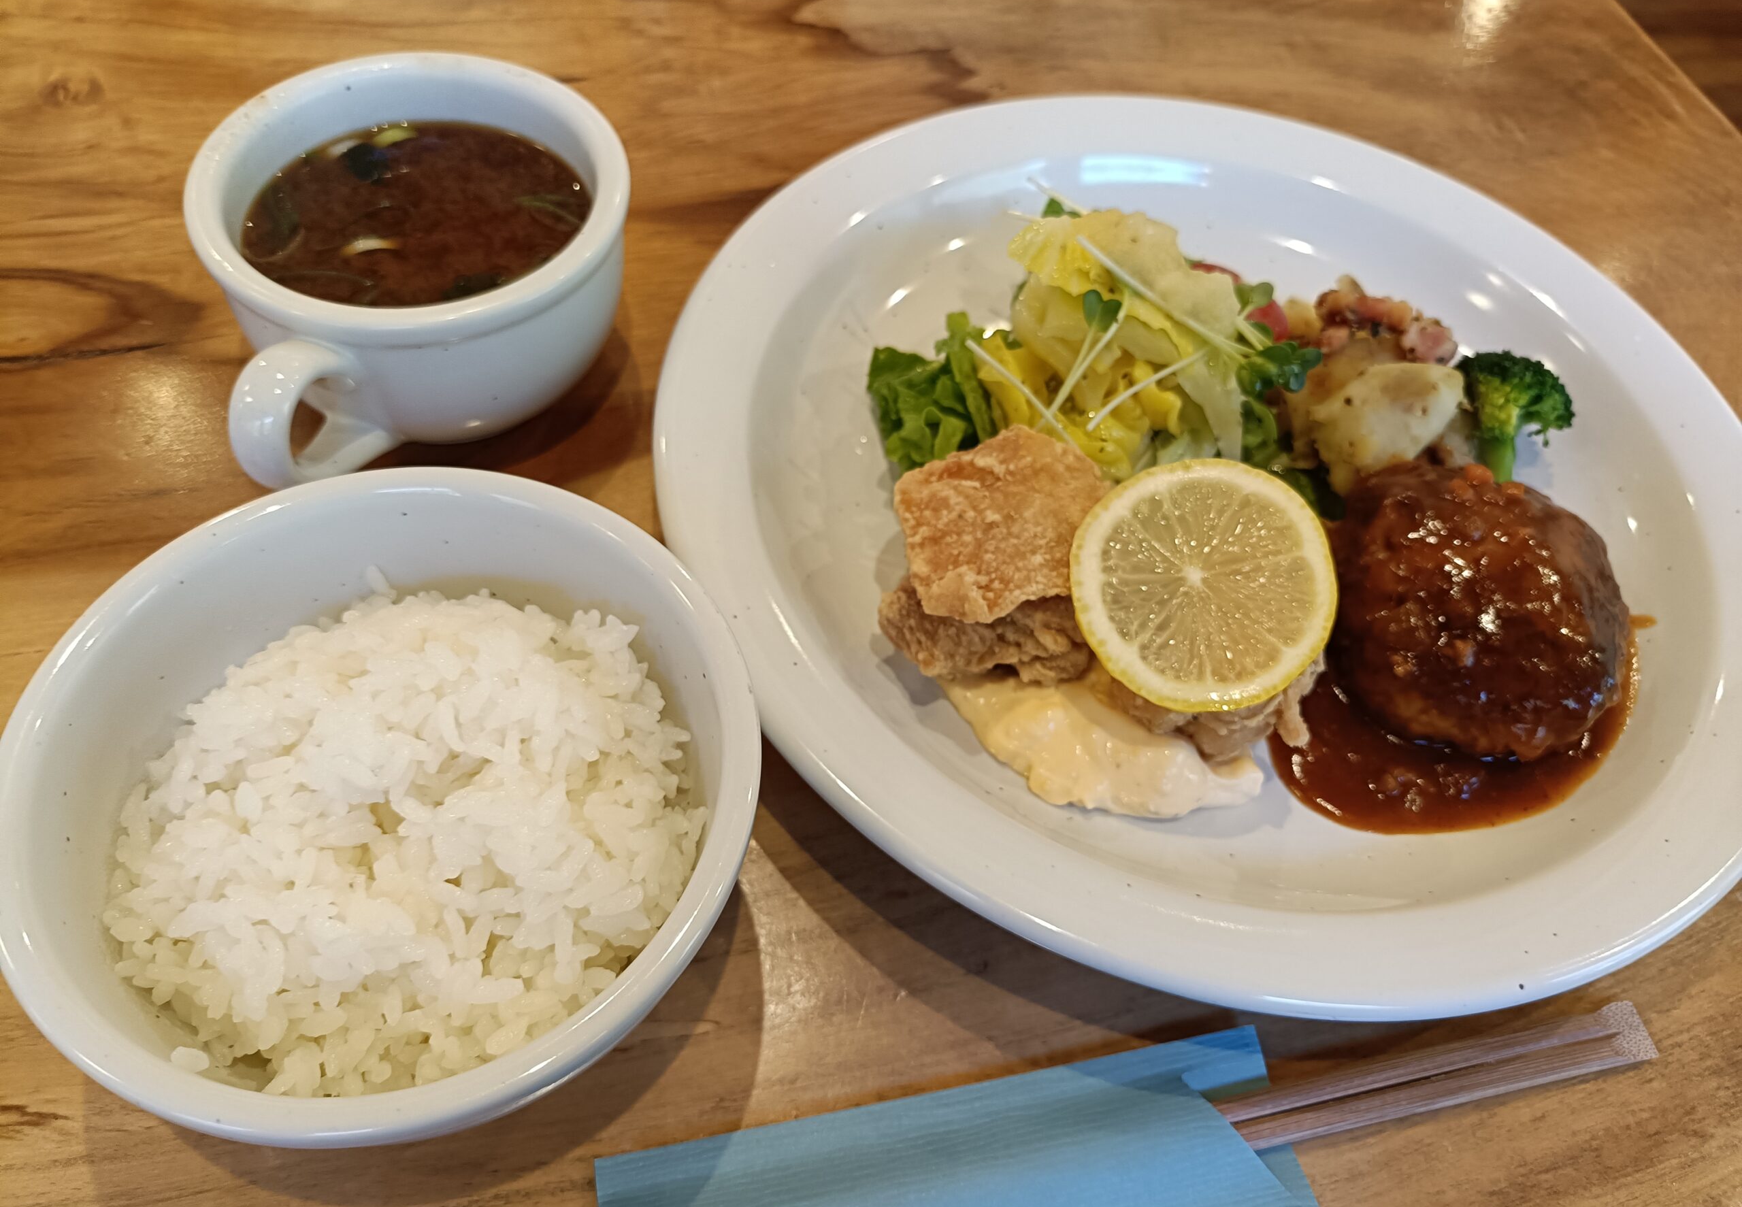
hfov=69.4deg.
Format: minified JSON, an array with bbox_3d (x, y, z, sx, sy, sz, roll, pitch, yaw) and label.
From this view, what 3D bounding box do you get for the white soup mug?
[{"bbox_3d":[-0.118,-0.078,0.325,0.103,0.060,0.126,20,56,6],"label":"white soup mug"}]

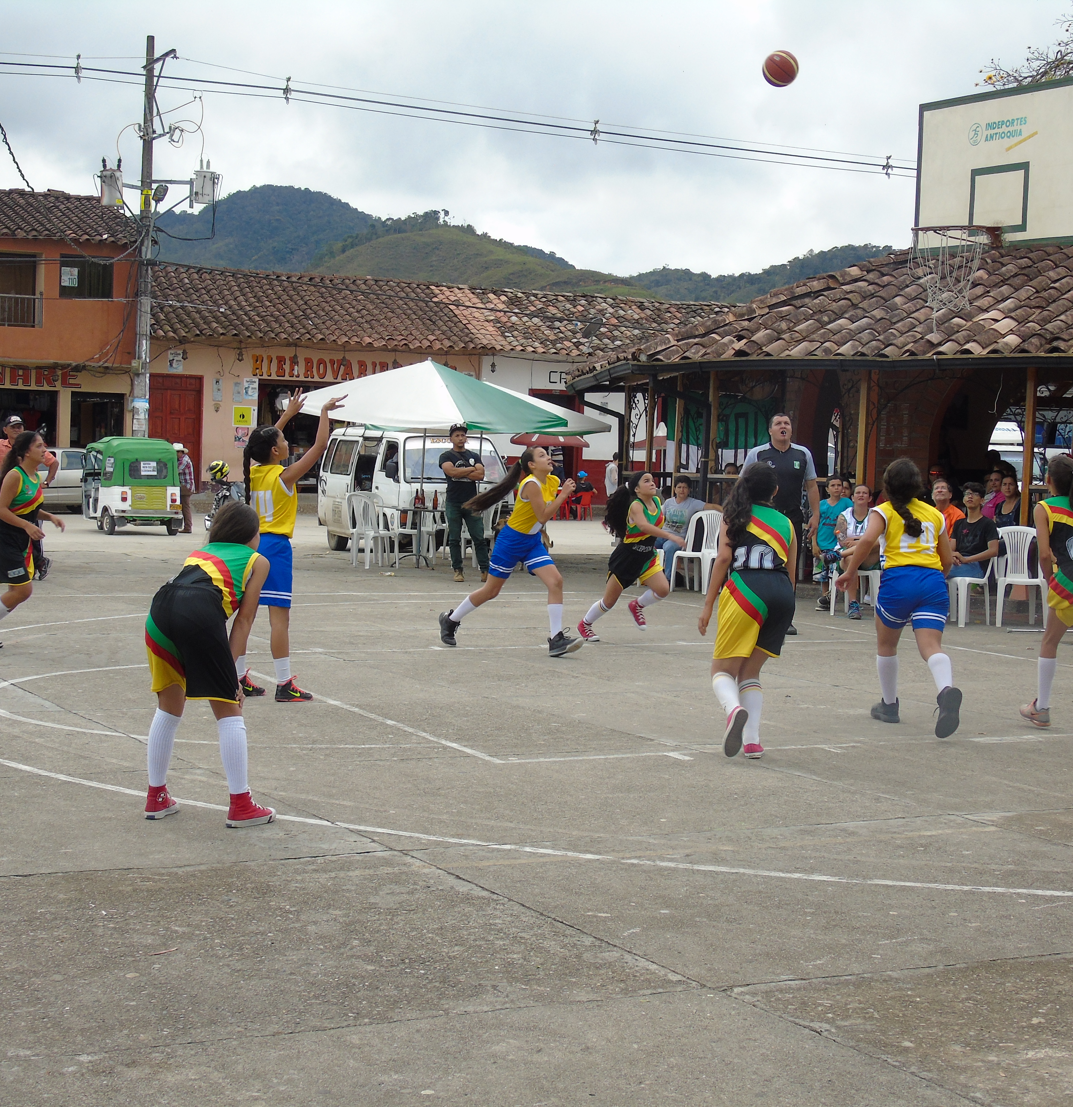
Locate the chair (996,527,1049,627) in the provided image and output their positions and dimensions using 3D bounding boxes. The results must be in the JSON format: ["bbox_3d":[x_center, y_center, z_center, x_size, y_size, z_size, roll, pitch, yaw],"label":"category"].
[{"bbox_3d":[4.395,0.212,17.709,0.490,0.870,0.540,2,3,9],"label":"chair"}]

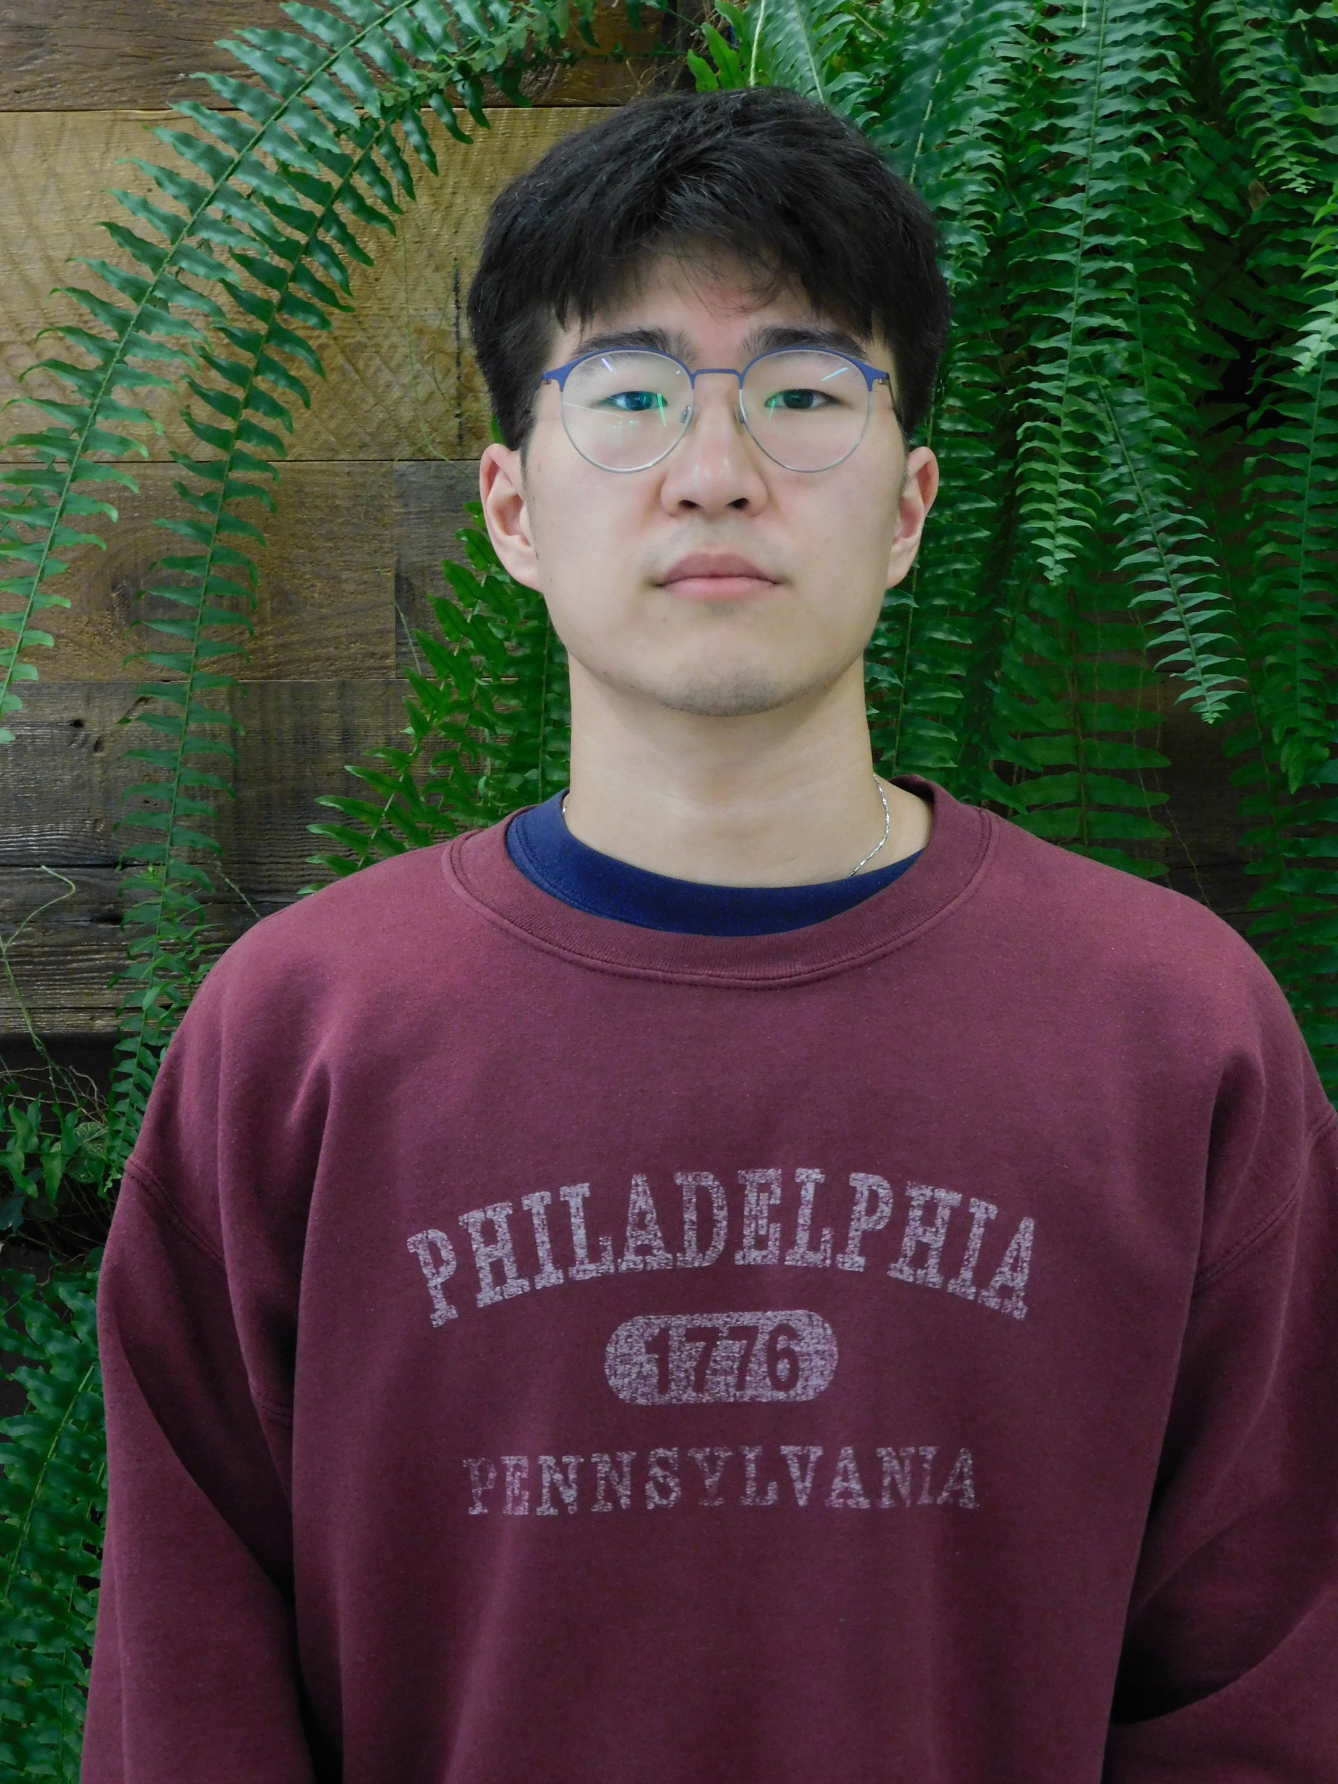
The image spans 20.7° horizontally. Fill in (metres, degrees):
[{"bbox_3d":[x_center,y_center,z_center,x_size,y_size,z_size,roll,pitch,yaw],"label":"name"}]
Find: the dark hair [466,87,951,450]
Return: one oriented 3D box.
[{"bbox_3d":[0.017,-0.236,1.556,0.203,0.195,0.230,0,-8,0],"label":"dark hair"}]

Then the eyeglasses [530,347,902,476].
[{"bbox_3d":[0.019,-0.178,1.500,0.143,0.051,0.142,0,-8,0],"label":"eyeglasses"}]

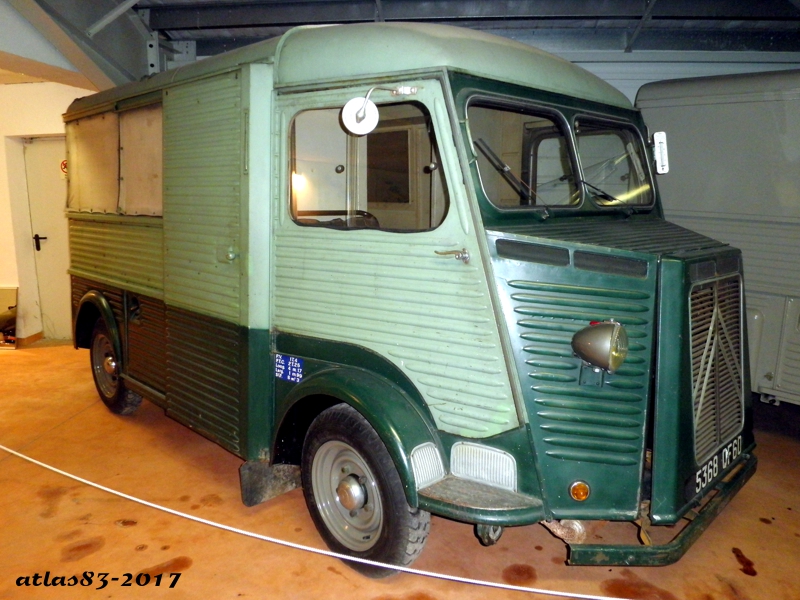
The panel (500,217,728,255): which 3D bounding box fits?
[{"bbox_3d":[0.939,-0.254,2.313,0.420,0.070,1.420,23,22,40],"label":"panel"}]

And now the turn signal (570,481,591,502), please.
[{"bbox_3d":[0.565,0.599,1.870,0.072,0.072,0.040,0,-3,0],"label":"turn signal"}]

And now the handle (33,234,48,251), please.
[{"bbox_3d":[-3.779,-0.601,6.301,0.145,0.170,0.065,1,9,5],"label":"handle"}]

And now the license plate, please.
[{"bbox_3d":[1.144,0.585,2.157,0.486,0.085,0.015,-9,7,-44],"label":"license plate"}]

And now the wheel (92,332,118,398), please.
[{"bbox_3d":[-1.976,0.447,4.136,0.440,0.440,0.140,9,13,44],"label":"wheel"}]

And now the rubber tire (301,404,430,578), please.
[{"bbox_3d":[-0.157,0.757,2.416,0.175,0.680,0.680,-10,14,-43],"label":"rubber tire"}]

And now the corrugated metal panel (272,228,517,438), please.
[{"bbox_3d":[-0.064,0.077,2.234,1.123,0.690,0.040,6,8,35],"label":"corrugated metal panel"}]

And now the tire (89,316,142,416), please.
[{"bbox_3d":[-1.938,0.450,4.111,0.180,0.700,0.700,-9,13,-44],"label":"tire"}]

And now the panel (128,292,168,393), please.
[{"bbox_3d":[-1.418,0.224,3.389,0.030,0.512,0.558,-5,10,-44],"label":"panel"}]

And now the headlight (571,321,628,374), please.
[{"bbox_3d":[0.590,0.141,1.800,0.150,0.158,0.168,-9,13,-44],"label":"headlight"}]

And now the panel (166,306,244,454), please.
[{"bbox_3d":[-0.934,0.356,2.880,0.040,0.594,0.795,-5,10,-44],"label":"panel"}]

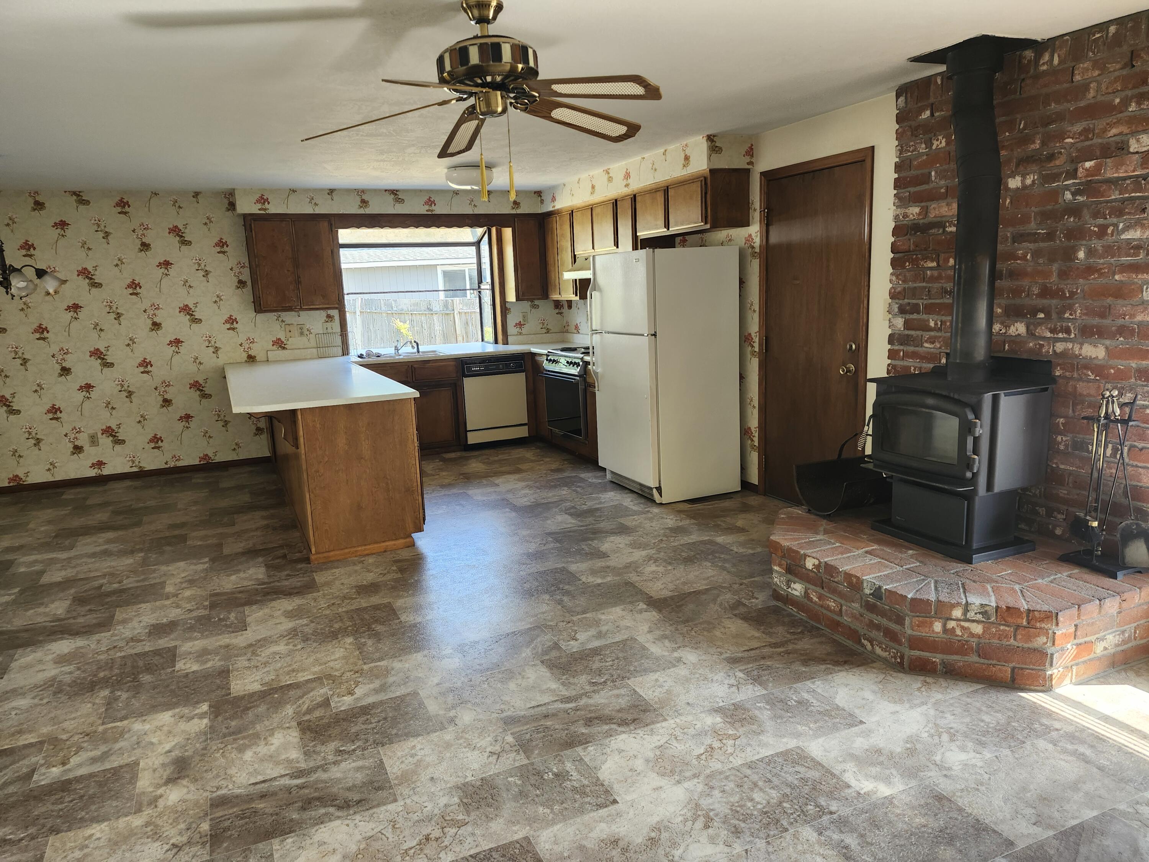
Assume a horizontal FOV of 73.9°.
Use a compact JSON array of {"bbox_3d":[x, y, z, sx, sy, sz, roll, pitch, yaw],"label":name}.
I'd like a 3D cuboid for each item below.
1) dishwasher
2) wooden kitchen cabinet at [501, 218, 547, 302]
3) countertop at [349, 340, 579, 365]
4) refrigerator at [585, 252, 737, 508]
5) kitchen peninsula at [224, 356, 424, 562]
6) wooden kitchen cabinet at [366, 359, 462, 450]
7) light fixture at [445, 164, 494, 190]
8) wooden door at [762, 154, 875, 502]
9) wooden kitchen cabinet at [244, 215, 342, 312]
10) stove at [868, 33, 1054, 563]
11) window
[{"bbox_3d":[-0.852,-0.348,7.474,0.617,0.820,0.620,-7,12,-24],"label":"dishwasher"},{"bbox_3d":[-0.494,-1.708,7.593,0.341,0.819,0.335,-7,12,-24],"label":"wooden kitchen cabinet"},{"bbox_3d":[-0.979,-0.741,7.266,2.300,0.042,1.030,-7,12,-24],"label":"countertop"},{"bbox_3d":[0.637,-0.420,5.455,0.745,1.681,0.782,-7,12,-24],"label":"refrigerator"},{"bbox_3d":[-1.960,0.043,5.643,0.985,0.909,3.100,-7,12,-24],"label":"kitchen peninsula"},{"bbox_3d":[-1.564,-0.236,7.162,0.920,0.870,0.620,-7,12,-24],"label":"wooden kitchen cabinet"},{"bbox_3d":[-0.803,-1.944,5.892,0.360,0.129,0.360,-7,12,-24],"label":"light fixture"},{"bbox_3d":[1.469,-0.543,4.705,0.080,2.130,0.950,-7,12,-24],"label":"wooden door"},{"bbox_3d":[-2.474,-1.465,6.716,0.708,0.819,0.335,-7,12,-24],"label":"wooden kitchen cabinet"},{"bbox_3d":[1.635,-0.556,3.235,0.620,2.090,0.690,-7,12,-24],"label":"stove"},{"bbox_3d":[-1.544,-1.385,7.520,1.460,1.165,0.350,-7,12,-24],"label":"window"}]

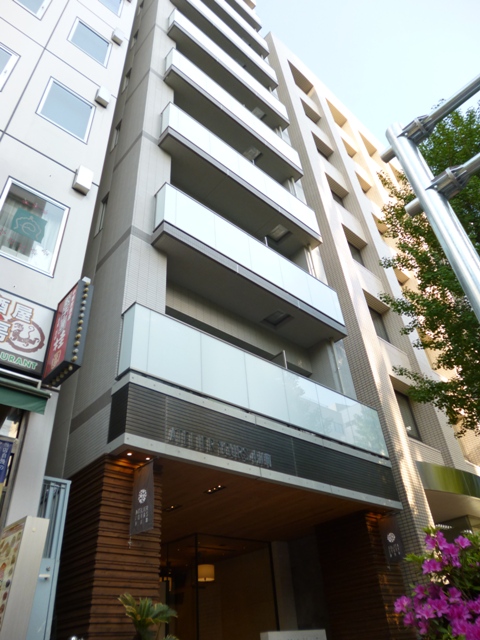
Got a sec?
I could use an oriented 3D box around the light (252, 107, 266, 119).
[{"bbox_3d":[0.665,-8.109,17.779,0.557,0.080,0.557,26,-48,-33],"label":"light"}]

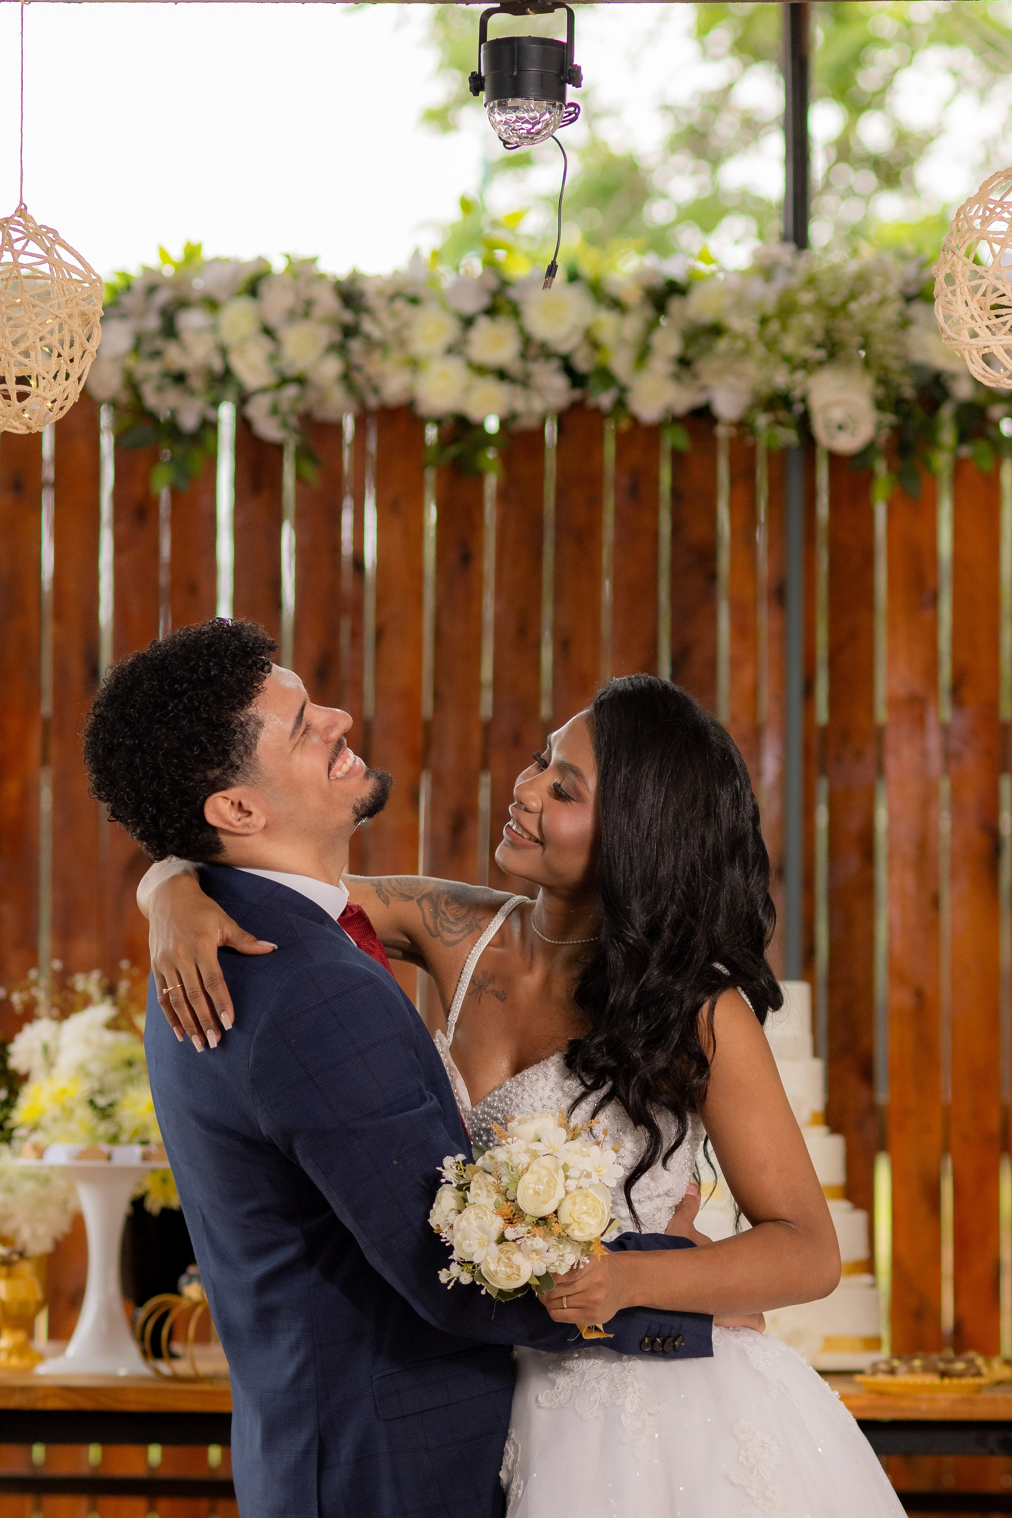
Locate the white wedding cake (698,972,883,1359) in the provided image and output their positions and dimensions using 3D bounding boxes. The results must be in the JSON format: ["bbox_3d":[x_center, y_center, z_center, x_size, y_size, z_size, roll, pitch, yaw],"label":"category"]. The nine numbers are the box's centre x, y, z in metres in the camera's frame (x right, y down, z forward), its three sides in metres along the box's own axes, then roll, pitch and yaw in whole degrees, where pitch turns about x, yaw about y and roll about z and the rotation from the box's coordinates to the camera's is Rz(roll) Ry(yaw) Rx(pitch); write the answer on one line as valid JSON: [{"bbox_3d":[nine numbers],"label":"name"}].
[{"bbox_3d":[0.323,0.521,6.750,0.305,0.485,0.305,0,-2,3],"label":"white wedding cake"}]

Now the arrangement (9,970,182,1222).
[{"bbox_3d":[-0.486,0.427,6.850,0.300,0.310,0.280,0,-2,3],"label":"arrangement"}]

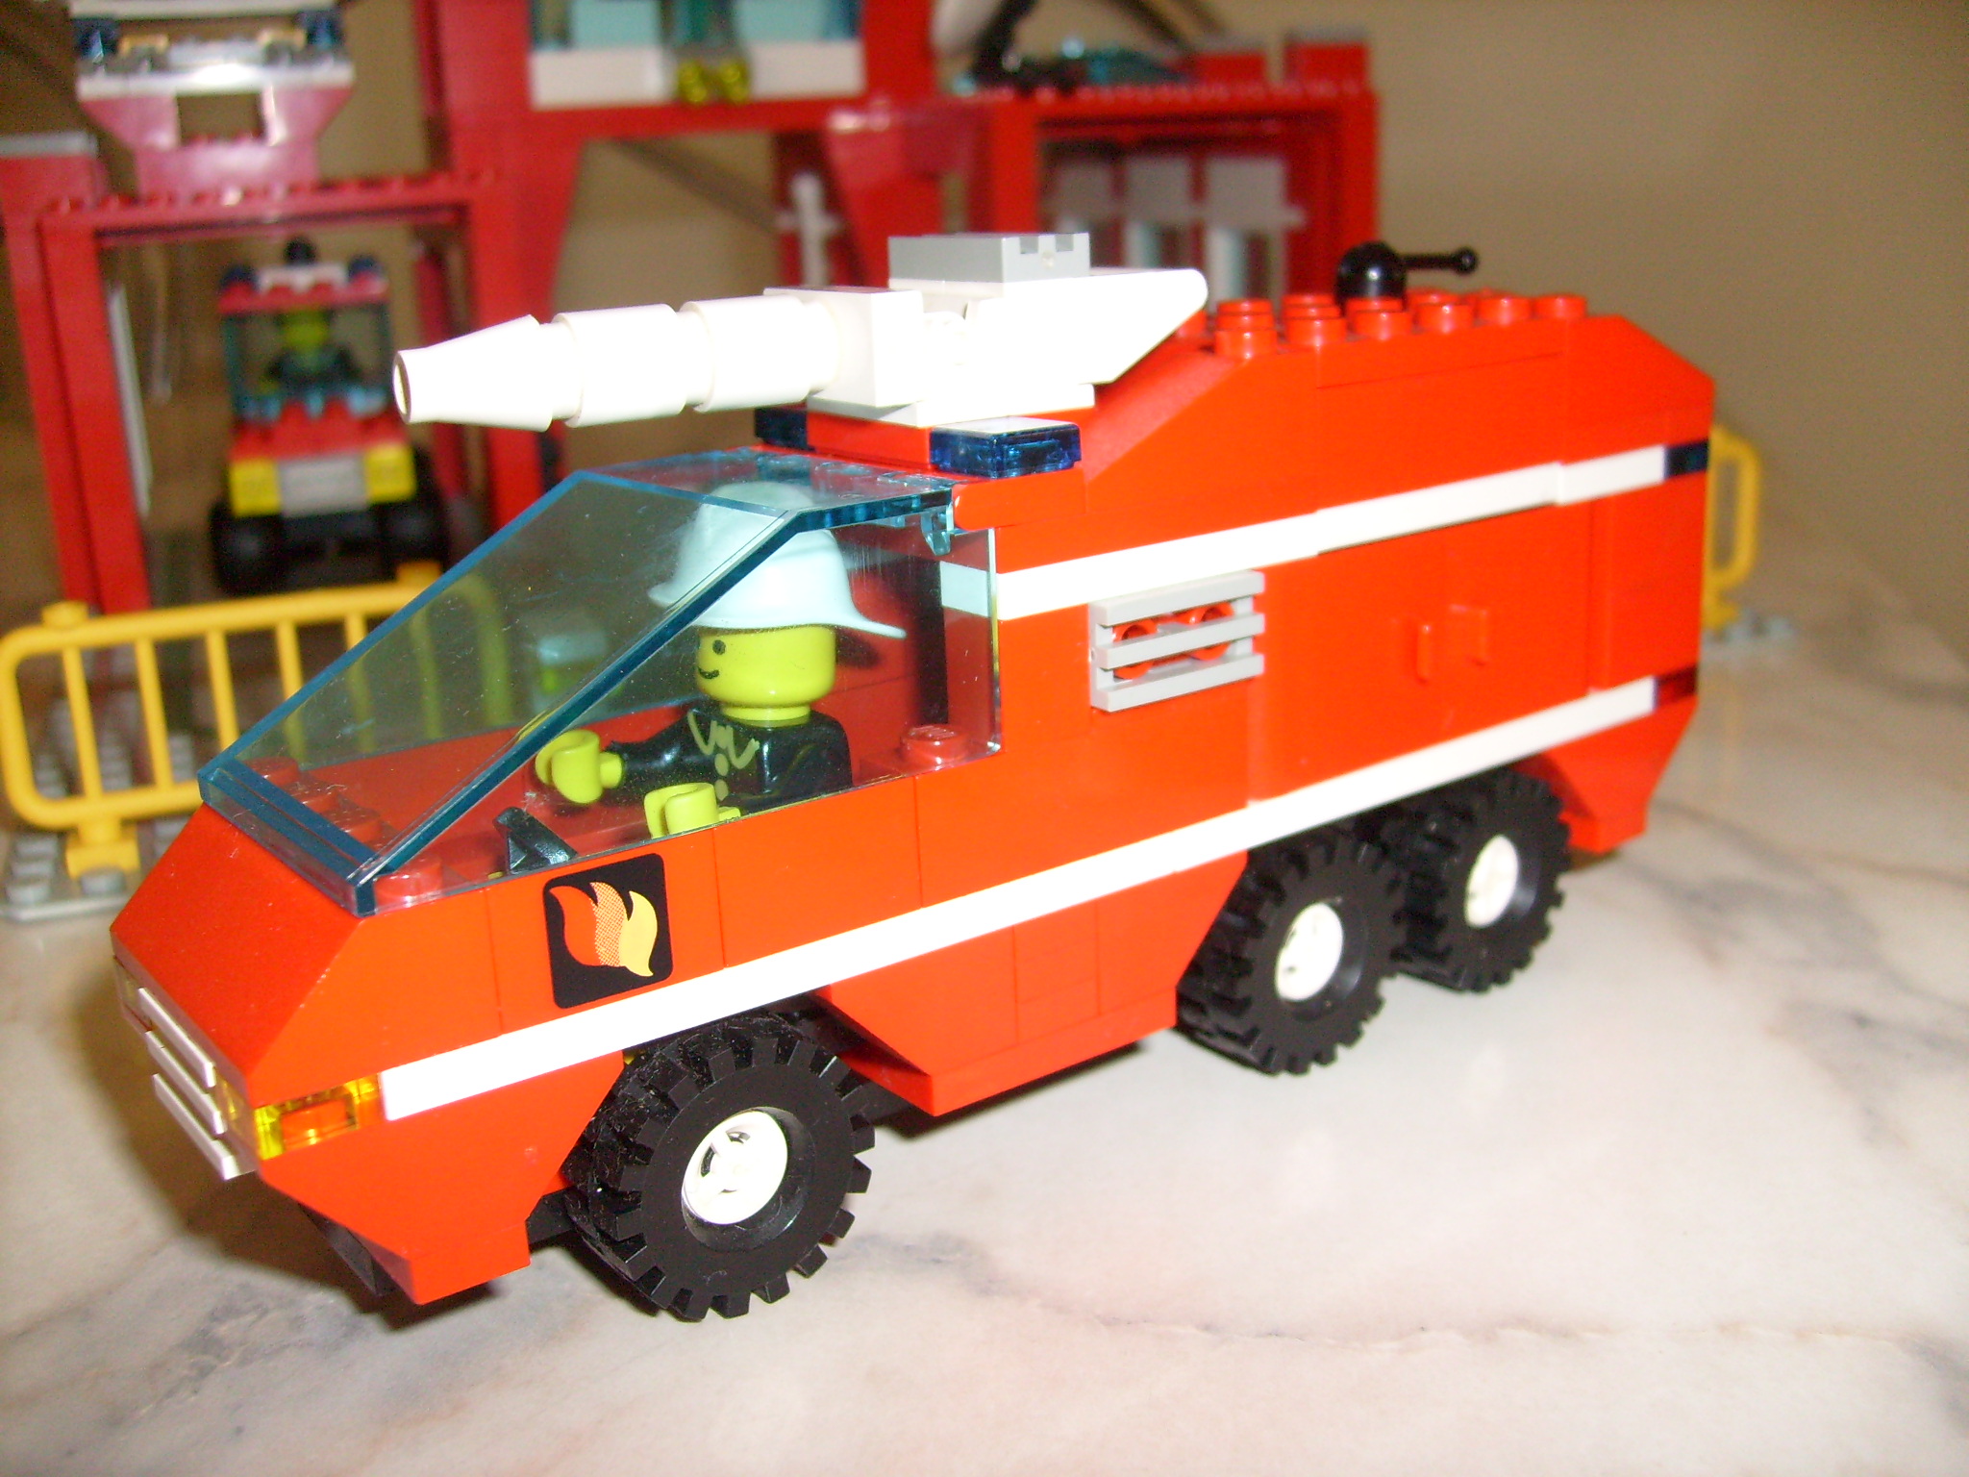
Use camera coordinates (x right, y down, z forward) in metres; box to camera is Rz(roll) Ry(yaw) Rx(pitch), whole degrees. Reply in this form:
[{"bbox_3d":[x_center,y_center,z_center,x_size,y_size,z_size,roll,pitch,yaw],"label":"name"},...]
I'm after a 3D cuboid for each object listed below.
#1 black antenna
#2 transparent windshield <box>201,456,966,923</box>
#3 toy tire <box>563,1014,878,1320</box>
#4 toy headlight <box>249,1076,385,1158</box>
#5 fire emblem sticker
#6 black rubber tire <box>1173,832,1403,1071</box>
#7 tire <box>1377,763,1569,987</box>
[{"bbox_3d":[0.040,-0.043,0.187,0.016,0.007,0.007,-11,18,-26],"label":"black antenna"},{"bbox_3d":[-0.027,-0.006,0.139,0.048,0.019,0.032,-14,20,-35],"label":"transparent windshield"},{"bbox_3d":[-0.018,0.029,0.139,0.021,0.021,0.009,-14,20,-35],"label":"toy tire"},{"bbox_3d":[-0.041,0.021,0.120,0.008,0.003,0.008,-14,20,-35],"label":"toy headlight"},{"bbox_3d":[-0.023,0.012,0.124,0.008,0.008,0.001,-14,20,-36],"label":"fire emblem sticker"},{"bbox_3d":[0.026,0.018,0.171,0.021,0.021,0.009,-14,20,-35],"label":"black rubber tire"},{"bbox_3d":[0.045,0.012,0.184,0.021,0.021,0.009,-14,20,-35],"label":"tire"}]

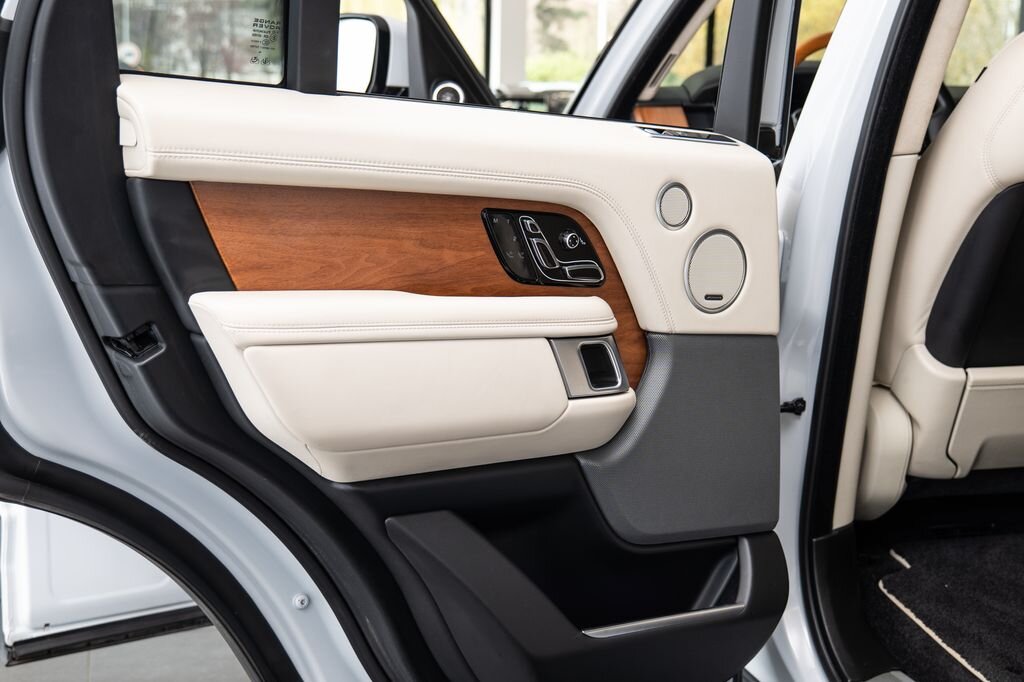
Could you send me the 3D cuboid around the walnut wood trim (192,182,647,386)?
[{"bbox_3d":[-0.078,-0.061,1.407,0.630,0.260,0.045,-4,9,-32],"label":"walnut wood trim"}]

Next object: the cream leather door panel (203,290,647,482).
[{"bbox_3d":[-0.102,0.041,1.382,0.570,0.215,0.115,-4,9,-32],"label":"cream leather door panel"}]

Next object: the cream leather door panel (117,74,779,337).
[{"bbox_3d":[-0.013,-0.149,1.437,0.910,0.300,0.105,-4,9,-32],"label":"cream leather door panel"}]

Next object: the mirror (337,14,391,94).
[{"bbox_3d":[-0.369,-0.648,2.600,0.250,0.185,0.140,7,9,38],"label":"mirror"}]

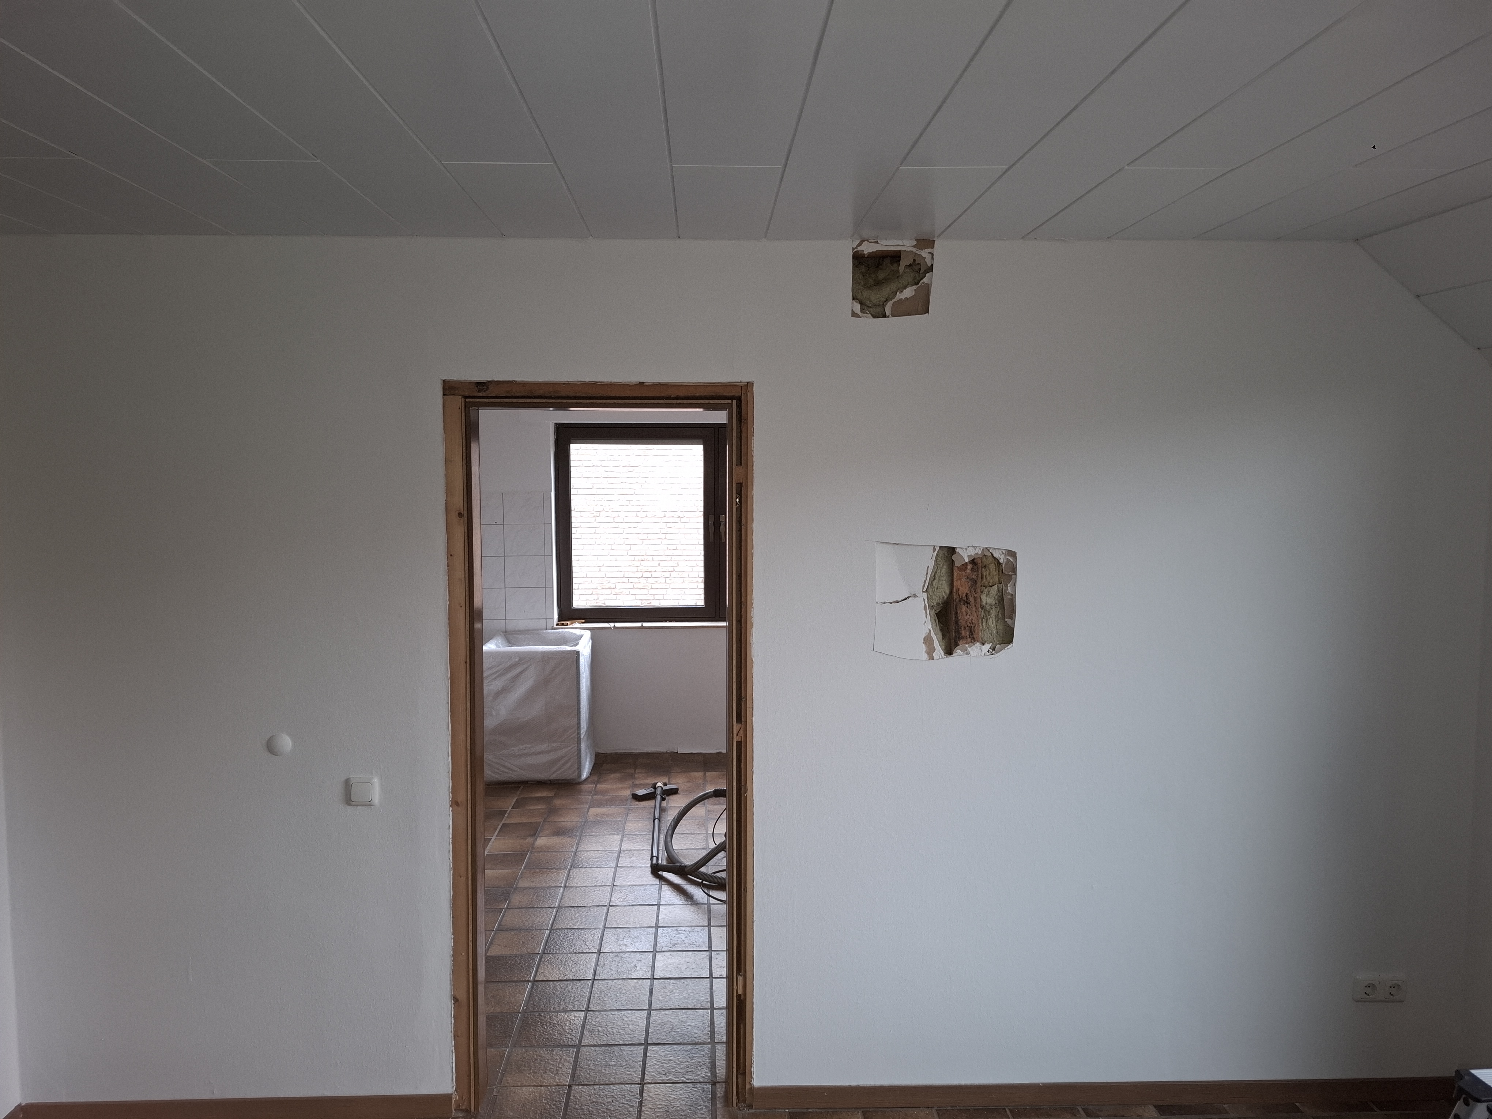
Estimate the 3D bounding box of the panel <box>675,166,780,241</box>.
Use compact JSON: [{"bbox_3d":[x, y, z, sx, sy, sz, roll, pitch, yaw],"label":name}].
[{"bbox_3d":[-0.050,-0.806,2.250,0.219,0.015,0.601,0,5,-2],"label":"panel"}]

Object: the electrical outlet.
[{"bbox_3d":[1.781,1.204,2.773,0.152,0.081,0.022,0,5,-2],"label":"electrical outlet"}]

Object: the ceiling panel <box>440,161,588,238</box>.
[{"bbox_3d":[-0.494,-0.805,2.232,0.221,0.015,0.605,0,5,-2],"label":"ceiling panel"}]

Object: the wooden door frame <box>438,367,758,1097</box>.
[{"bbox_3d":[-0.388,0.523,2.715,0.816,1.985,0.140,0,5,-2],"label":"wooden door frame"}]

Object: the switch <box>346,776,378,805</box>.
[{"bbox_3d":[-1.020,0.617,2.624,0.082,0.082,0.022,0,5,-2],"label":"switch"}]

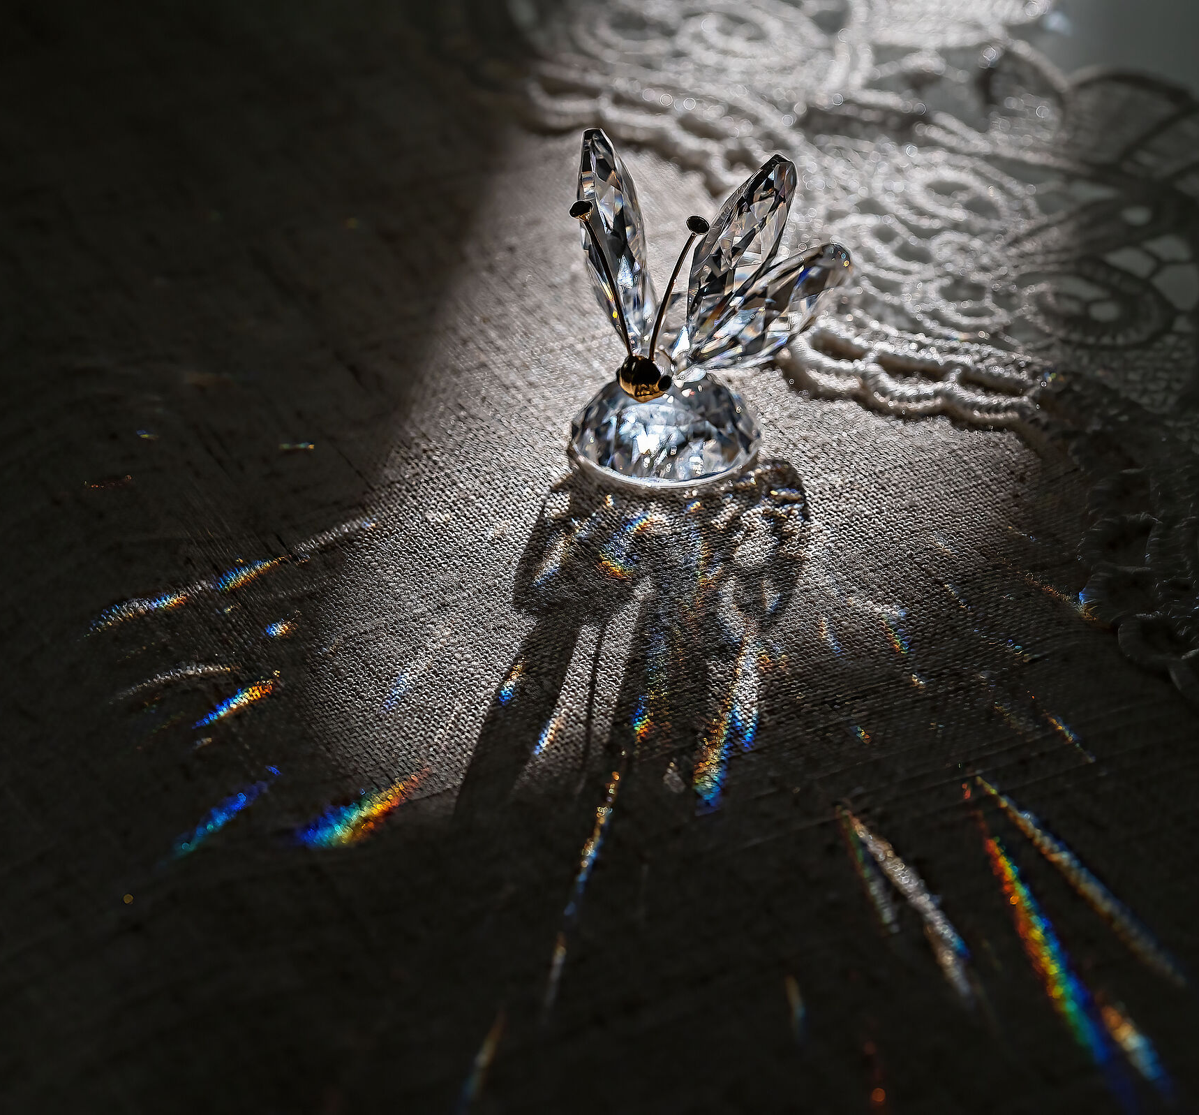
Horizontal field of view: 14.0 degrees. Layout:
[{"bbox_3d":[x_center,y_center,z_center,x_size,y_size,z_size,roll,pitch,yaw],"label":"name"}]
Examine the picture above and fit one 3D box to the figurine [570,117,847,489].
[{"bbox_3d":[0.011,-0.037,0.672,0.034,0.042,0.037,14,36,19],"label":"figurine"}]

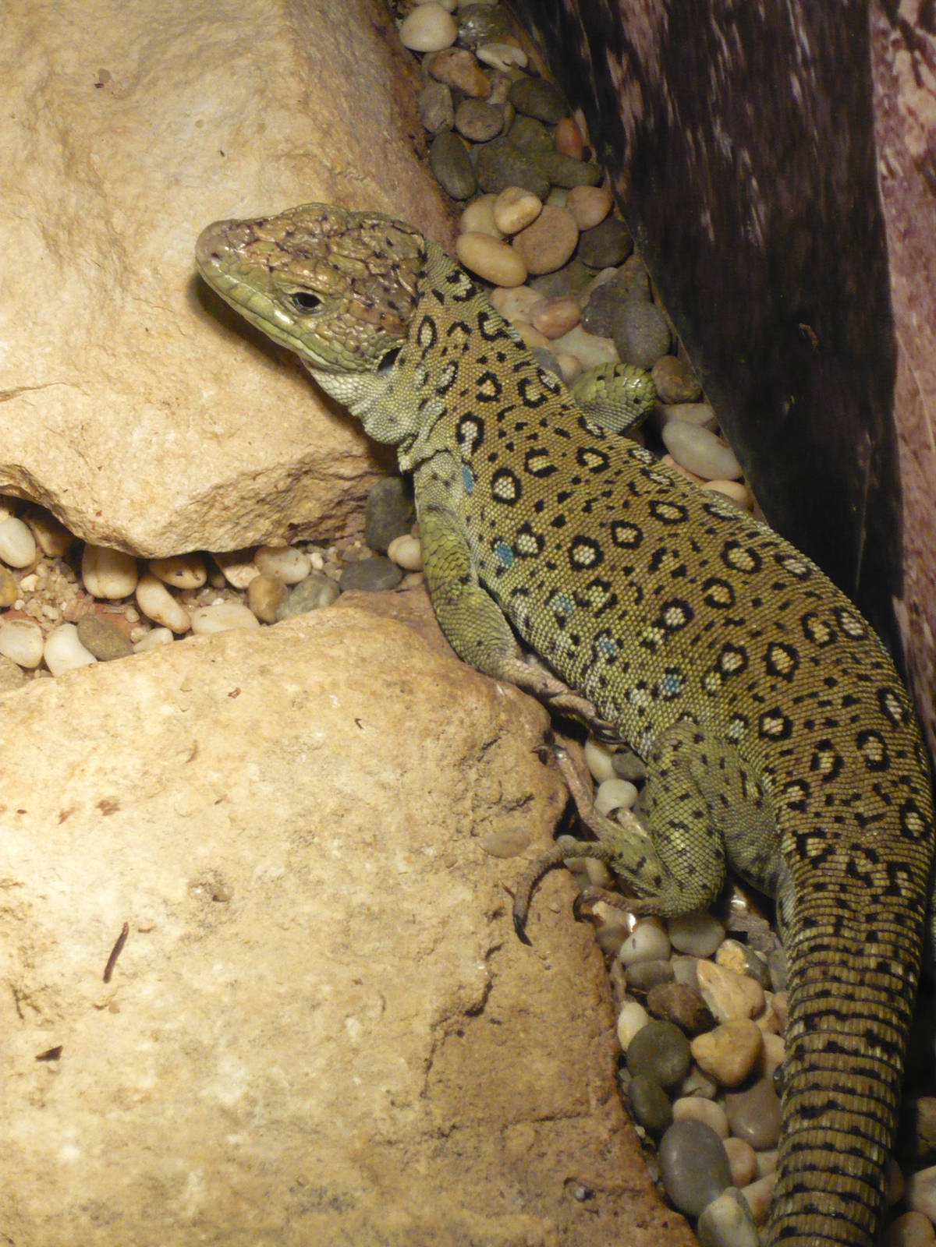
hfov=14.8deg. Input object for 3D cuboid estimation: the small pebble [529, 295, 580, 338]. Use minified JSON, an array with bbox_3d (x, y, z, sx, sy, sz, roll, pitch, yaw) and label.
[{"bbox_3d":[0.022,-0.076,0.893,0.013,0.008,0.011,-20,52,-13],"label":"small pebble"}]

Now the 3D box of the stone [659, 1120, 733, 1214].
[{"bbox_3d":[0.052,0.124,0.820,0.016,0.011,0.025,-9,50,-4],"label":"stone"}]

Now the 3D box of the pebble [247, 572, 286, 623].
[{"bbox_3d":[-0.047,-0.006,0.839,0.009,0.008,0.014,-9,50,-4],"label":"pebble"}]

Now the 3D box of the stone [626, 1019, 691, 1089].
[{"bbox_3d":[0.045,0.101,0.843,0.015,0.010,0.019,-14,51,-8],"label":"stone"}]

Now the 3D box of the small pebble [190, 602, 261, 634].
[{"bbox_3d":[-0.064,-0.001,0.957,0.019,0.007,0.012,6,50,11],"label":"small pebble"}]

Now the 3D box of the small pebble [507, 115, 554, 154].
[{"bbox_3d":[0.016,-0.127,0.940,0.014,0.008,0.013,35,60,28],"label":"small pebble"}]

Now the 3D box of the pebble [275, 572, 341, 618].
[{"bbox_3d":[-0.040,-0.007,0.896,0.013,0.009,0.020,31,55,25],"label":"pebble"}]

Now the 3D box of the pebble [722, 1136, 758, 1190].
[{"bbox_3d":[0.062,0.125,0.833,0.010,0.007,0.014,-6,48,1],"label":"pebble"}]

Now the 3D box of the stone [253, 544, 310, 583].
[{"bbox_3d":[-0.046,-0.015,0.903,0.015,0.008,0.011,17,50,15],"label":"stone"}]

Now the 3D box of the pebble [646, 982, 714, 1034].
[{"bbox_3d":[0.050,0.091,0.855,0.019,0.008,0.011,30,58,25],"label":"pebble"}]

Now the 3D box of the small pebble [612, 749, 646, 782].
[{"bbox_3d":[0.041,0.036,0.914,0.011,0.005,0.009,20,54,22],"label":"small pebble"}]

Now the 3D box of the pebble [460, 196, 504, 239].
[{"bbox_3d":[0.005,-0.118,1.054,0.014,0.009,0.019,7,50,12],"label":"pebble"}]

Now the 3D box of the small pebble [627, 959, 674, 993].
[{"bbox_3d":[0.044,0.084,0.863,0.012,0.007,0.011,0,50,4],"label":"small pebble"}]

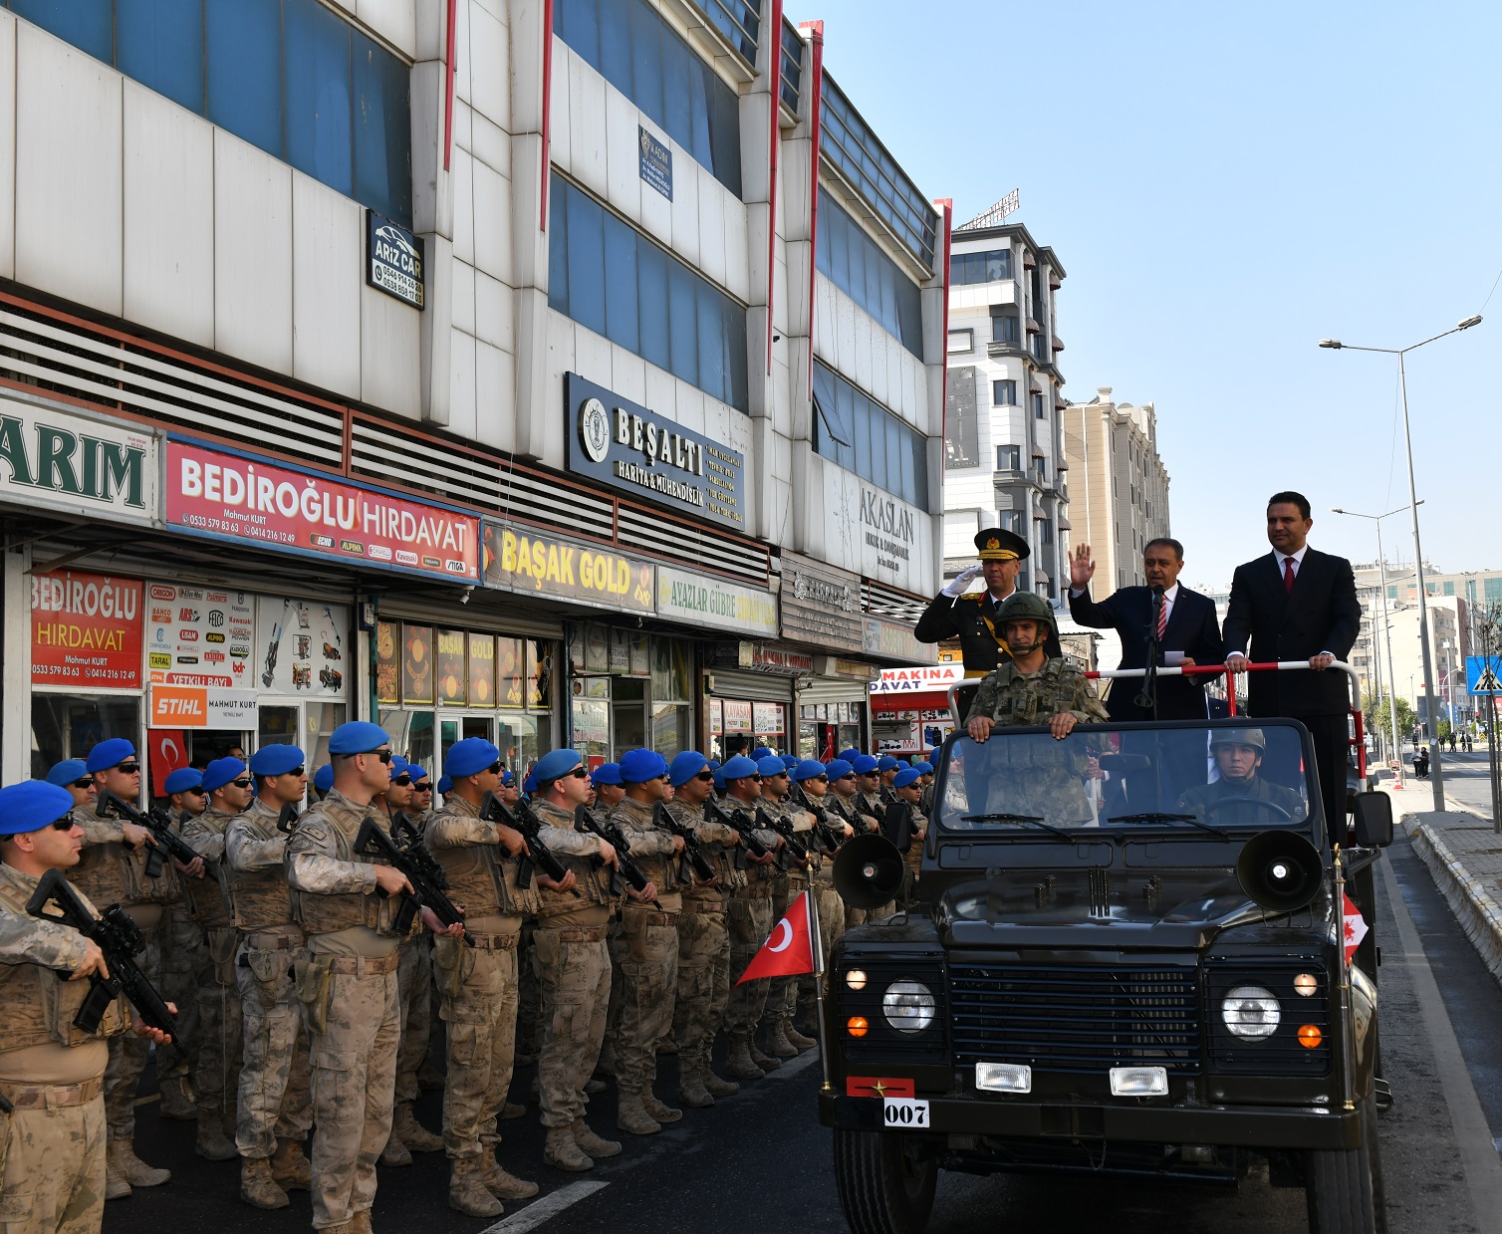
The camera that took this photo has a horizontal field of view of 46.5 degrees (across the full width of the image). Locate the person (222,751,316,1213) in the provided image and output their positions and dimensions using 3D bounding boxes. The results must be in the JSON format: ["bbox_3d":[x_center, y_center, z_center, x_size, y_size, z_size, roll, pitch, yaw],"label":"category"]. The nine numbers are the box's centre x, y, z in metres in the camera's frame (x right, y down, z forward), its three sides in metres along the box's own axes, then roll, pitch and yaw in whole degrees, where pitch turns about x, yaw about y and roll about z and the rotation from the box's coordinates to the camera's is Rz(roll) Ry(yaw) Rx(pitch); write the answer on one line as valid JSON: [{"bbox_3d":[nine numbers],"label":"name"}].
[{"bbox_3d":[-1.914,1.460,7.293,0.540,1.830,0.600,-3,-5,18],"label":"person"}]

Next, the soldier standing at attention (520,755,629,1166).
[{"bbox_3d":[-0.720,1.488,7.796,0.540,1.790,0.600,-3,-5,18],"label":"soldier standing at attention"}]

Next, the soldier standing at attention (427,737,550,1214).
[{"bbox_3d":[-1.021,1.408,7.036,0.540,1.840,0.600,-3,-5,18],"label":"soldier standing at attention"}]

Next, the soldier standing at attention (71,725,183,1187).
[{"bbox_3d":[-2.614,1.467,7.427,0.460,1.860,0.540,-4,-5,26],"label":"soldier standing at attention"}]

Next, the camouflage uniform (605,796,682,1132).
[{"bbox_3d":[-0.480,1.647,8.416,0.400,1.540,0.500,-4,-5,26],"label":"camouflage uniform"}]

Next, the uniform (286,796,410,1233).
[{"bbox_3d":[-1.378,1.425,6.004,0.410,1.570,0.510,-4,-5,26],"label":"uniform"}]

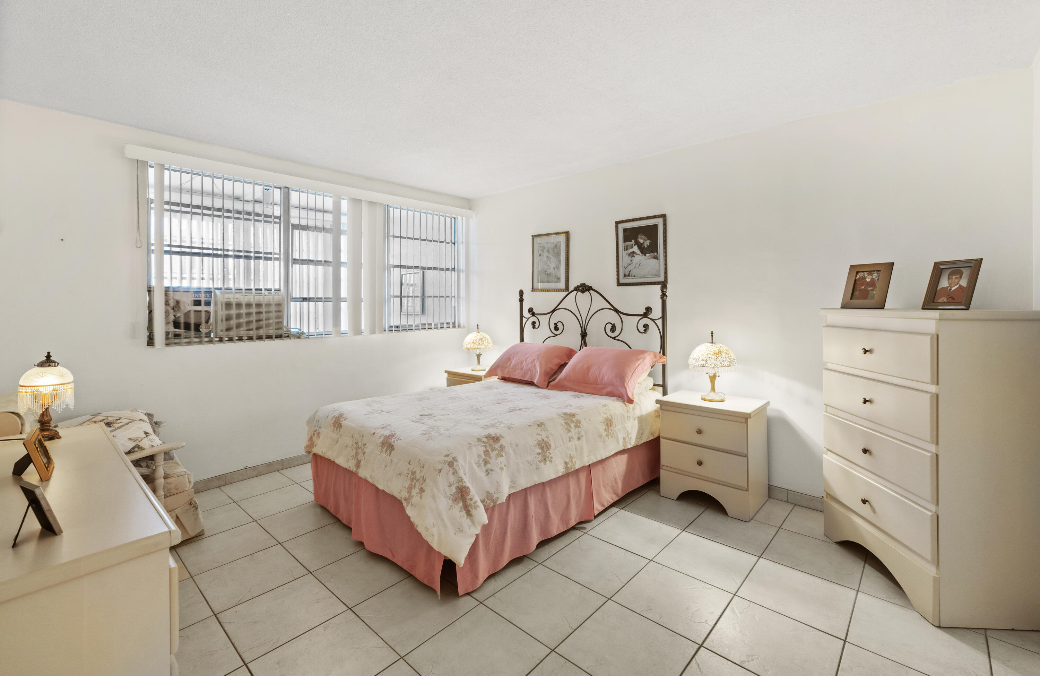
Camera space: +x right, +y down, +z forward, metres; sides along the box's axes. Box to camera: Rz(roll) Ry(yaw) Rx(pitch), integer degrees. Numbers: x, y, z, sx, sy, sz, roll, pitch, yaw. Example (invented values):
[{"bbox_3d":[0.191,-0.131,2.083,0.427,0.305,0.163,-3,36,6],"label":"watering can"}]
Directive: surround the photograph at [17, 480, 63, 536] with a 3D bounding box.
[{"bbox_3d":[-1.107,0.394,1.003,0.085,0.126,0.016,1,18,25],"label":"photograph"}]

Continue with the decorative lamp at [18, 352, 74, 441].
[{"bbox_3d":[-1.968,0.241,1.801,0.155,0.356,0.155,2,5,42],"label":"decorative lamp"}]

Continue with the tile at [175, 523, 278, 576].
[{"bbox_3d":[-1.648,1.175,2.442,0.405,0.010,0.405,2,4,42],"label":"tile"}]

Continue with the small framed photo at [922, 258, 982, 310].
[{"bbox_3d":[1.923,-0.232,1.927,0.020,0.237,0.163,22,-6,-22],"label":"small framed photo"}]

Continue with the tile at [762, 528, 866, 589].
[{"bbox_3d":[1.542,1.139,2.272,0.395,0.010,0.395,3,4,42],"label":"tile"}]

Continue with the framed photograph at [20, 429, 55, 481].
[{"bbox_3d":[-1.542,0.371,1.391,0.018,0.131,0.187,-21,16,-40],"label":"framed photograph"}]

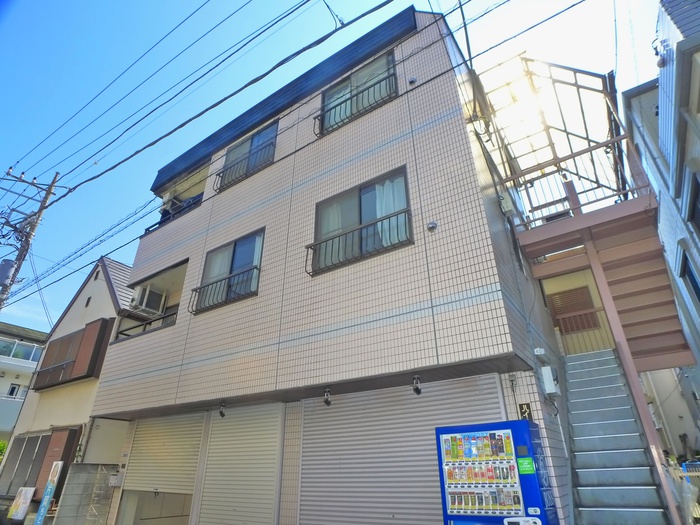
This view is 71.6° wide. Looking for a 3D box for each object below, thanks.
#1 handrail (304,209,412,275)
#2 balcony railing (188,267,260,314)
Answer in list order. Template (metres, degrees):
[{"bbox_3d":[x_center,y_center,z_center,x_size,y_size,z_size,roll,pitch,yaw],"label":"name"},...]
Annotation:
[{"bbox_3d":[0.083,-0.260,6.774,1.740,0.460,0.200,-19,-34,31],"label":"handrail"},{"bbox_3d":[-2.164,0.518,8.215,1.630,0.460,0.200,-19,-34,31],"label":"balcony railing"}]

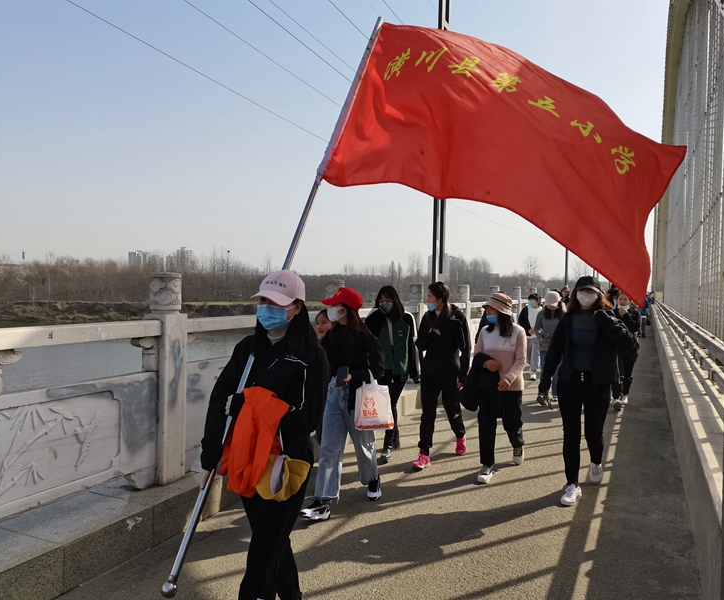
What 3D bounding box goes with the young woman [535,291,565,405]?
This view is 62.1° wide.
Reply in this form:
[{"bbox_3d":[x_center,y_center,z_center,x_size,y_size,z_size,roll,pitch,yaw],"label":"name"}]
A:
[{"bbox_3d":[2.688,0.676,8.500,0.490,1.610,0.470,1,1,25],"label":"young woman"}]

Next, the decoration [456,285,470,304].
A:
[{"bbox_3d":[1.885,-0.120,11.060,0.220,0.290,0.220,1,1,25],"label":"decoration"}]

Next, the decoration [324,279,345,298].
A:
[{"bbox_3d":[-0.286,-0.070,6.480,0.220,0.290,0.220,1,1,0],"label":"decoration"}]

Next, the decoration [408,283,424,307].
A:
[{"bbox_3d":[0.798,-0.089,8.770,0.220,0.290,0.220,1,1,25],"label":"decoration"}]

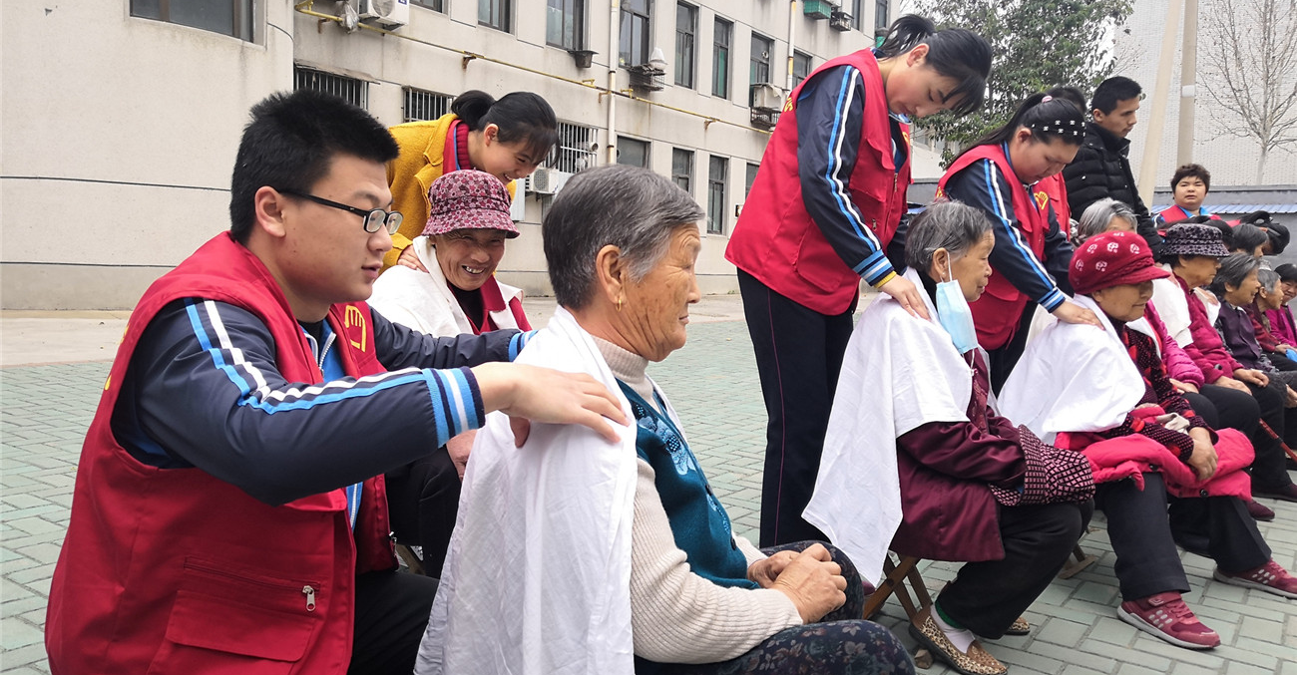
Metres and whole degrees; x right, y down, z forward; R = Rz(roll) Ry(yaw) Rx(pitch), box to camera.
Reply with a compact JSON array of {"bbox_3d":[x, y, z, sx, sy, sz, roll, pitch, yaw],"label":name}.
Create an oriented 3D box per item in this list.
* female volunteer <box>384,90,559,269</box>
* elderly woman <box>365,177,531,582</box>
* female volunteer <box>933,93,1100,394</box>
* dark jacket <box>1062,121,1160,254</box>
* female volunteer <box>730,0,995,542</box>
[{"bbox_3d":[-0.492,0.035,2.665,0.470,1.320,0.600,-3,7,-45],"label":"female volunteer"},{"bbox_3d":[-0.417,0.181,2.286,0.500,1.100,0.720,-1,6,-28],"label":"elderly woman"},{"bbox_3d":[1.171,-0.017,3.157,0.570,1.460,0.470,6,6,38],"label":"female volunteer"},{"bbox_3d":[1.829,-0.494,3.946,0.420,0.660,0.480,6,6,38],"label":"dark jacket"},{"bbox_3d":[0.520,-0.005,2.507,0.620,1.500,0.470,5,6,28],"label":"female volunteer"}]

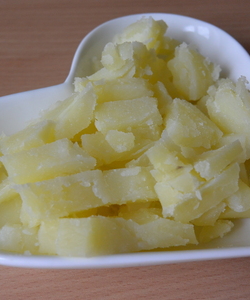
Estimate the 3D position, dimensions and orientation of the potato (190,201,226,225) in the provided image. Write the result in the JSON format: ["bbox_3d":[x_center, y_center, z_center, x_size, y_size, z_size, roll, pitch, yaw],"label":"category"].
[{"bbox_3d":[0.042,0.030,0.233,0.023,0.010,0.012,-26,53,-21],"label":"potato"}]

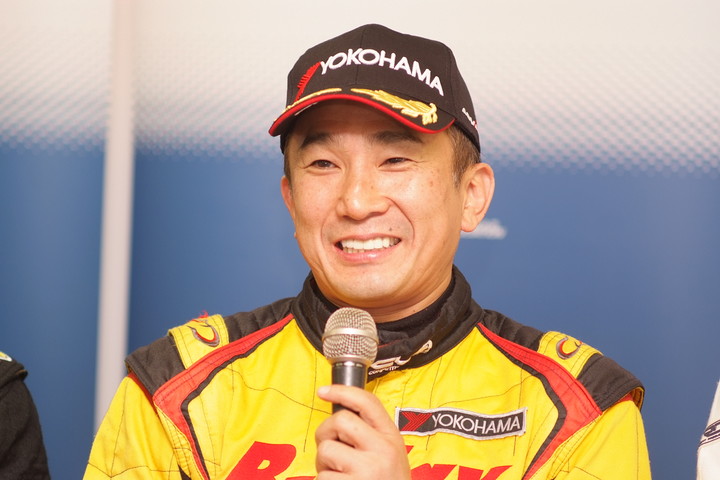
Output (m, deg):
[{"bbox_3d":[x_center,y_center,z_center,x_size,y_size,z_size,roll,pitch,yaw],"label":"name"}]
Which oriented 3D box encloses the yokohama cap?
[{"bbox_3d":[0.012,-0.131,2.790,0.178,0.122,0.258,-1,-6,13],"label":"yokohama cap"}]

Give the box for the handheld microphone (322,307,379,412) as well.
[{"bbox_3d":[-0.011,0.159,2.680,0.049,0.210,0.049,2,-15,0],"label":"handheld microphone"}]

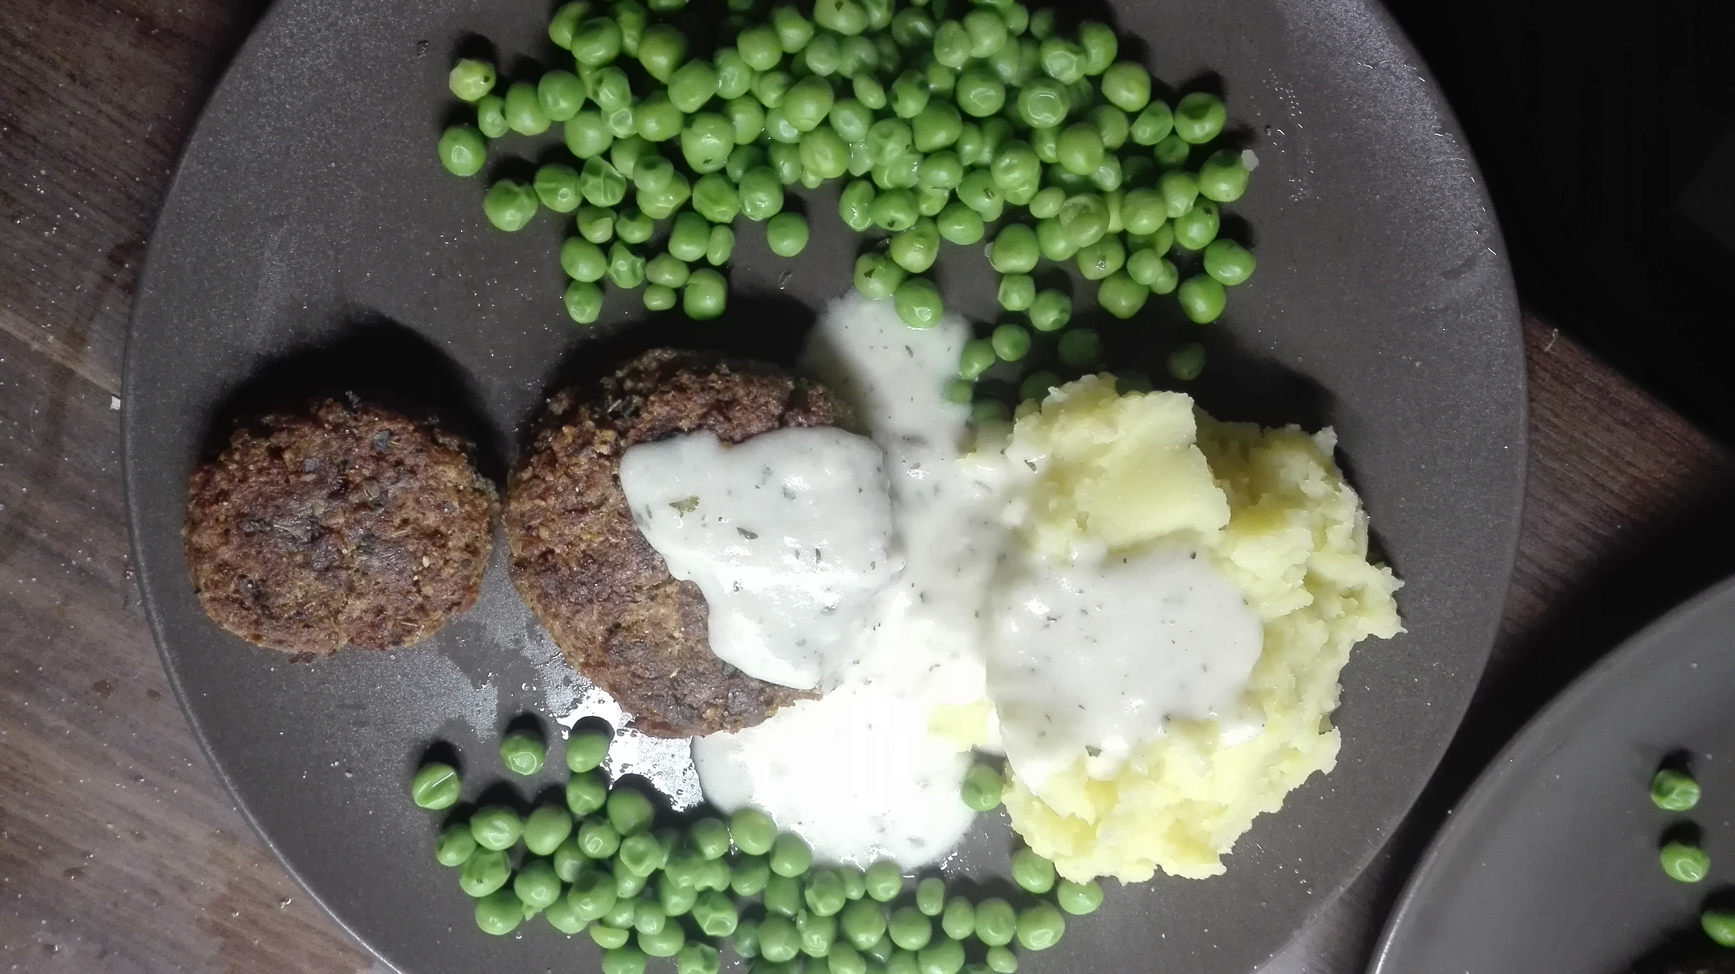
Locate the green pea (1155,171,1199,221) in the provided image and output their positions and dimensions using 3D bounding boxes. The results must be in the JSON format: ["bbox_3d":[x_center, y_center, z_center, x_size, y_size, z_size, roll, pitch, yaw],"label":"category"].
[{"bbox_3d":[0.056,-0.053,0.224,0.007,0.008,0.009,0,101,-1],"label":"green pea"}]

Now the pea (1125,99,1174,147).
[{"bbox_3d":[0.052,-0.066,0.226,0.008,0.008,0.008,0,102,-2],"label":"pea"}]

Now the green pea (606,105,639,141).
[{"bbox_3d":[-0.045,-0.066,0.225,0.007,0.007,0.007,0,102,-2],"label":"green pea"}]

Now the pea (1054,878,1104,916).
[{"bbox_3d":[0.043,0.083,0.254,0.010,0.009,0.009,0,101,-1],"label":"pea"}]

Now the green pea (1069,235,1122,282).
[{"bbox_3d":[0.042,-0.042,0.230,0.009,0.009,0.009,0,102,-2],"label":"green pea"}]

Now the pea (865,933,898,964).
[{"bbox_3d":[0.002,0.096,0.259,0.008,0.008,0.008,0,102,-2],"label":"pea"}]

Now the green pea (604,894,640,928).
[{"bbox_3d":[-0.047,0.081,0.236,0.007,0.007,0.007,0,82,0],"label":"green pea"}]

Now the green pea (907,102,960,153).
[{"bbox_3d":[0.012,-0.063,0.218,0.009,0.009,0.009,0,101,-1],"label":"green pea"}]

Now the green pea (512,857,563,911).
[{"bbox_3d":[-0.066,0.080,0.249,0.010,0.010,0.010,0,101,-1],"label":"green pea"}]

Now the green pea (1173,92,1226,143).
[{"bbox_3d":[0.069,-0.076,0.257,0.011,0.010,0.011,0,82,0],"label":"green pea"}]

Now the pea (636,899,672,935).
[{"bbox_3d":[-0.045,0.090,0.259,0.007,0.007,0.007,0,101,-2],"label":"pea"}]

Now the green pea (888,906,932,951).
[{"bbox_3d":[0.009,0.091,0.256,0.009,0.009,0.010,0,102,-2],"label":"green pea"}]

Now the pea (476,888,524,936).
[{"bbox_3d":[-0.070,0.081,0.237,0.010,0.009,0.009,0,83,-1],"label":"pea"}]

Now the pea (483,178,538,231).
[{"bbox_3d":[-0.067,-0.053,0.233,0.010,0.010,0.010,0,101,-2],"label":"pea"}]

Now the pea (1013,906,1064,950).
[{"bbox_3d":[0.035,0.090,0.255,0.010,0.010,0.010,0,101,-1],"label":"pea"}]

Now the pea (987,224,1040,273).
[{"bbox_3d":[0.027,-0.044,0.229,0.009,0.009,0.009,0,102,-2],"label":"pea"}]

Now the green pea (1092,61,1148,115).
[{"bbox_3d":[0.047,-0.072,0.223,0.009,0.009,0.009,0,102,-2],"label":"green pea"}]

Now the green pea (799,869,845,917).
[{"bbox_3d":[-0.009,0.077,0.236,0.009,0.008,0.009,0,83,-1],"label":"green pea"}]

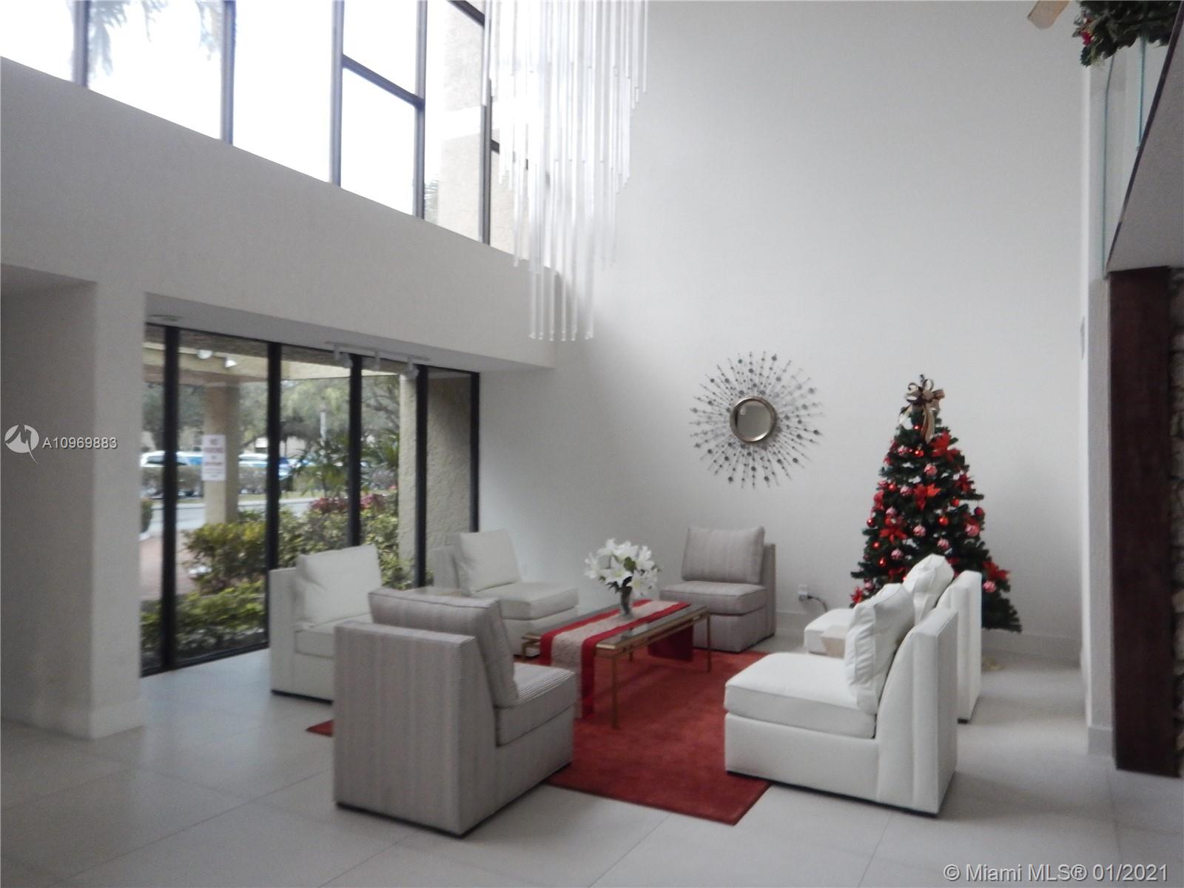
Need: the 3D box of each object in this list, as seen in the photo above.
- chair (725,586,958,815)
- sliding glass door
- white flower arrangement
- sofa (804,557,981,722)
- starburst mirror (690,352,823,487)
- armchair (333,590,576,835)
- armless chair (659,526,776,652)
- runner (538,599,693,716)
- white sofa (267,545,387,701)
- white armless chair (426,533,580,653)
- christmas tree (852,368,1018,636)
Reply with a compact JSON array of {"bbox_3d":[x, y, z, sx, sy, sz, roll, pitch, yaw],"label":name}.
[{"bbox_3d":[1.176,1.103,3.858,0.921,0.886,0.610,-1,-1,31],"label":"chair"},{"bbox_3d":[-2.242,0.409,7.136,0.100,2.418,4.145,-1,-1,29],"label":"sliding glass door"},{"bbox_3d":[0.188,0.799,5.292,0.453,0.382,0.453,0,-1,0],"label":"white flower arrangement"},{"bbox_3d":[1.866,1.127,5.080,0.921,0.886,0.610,-1,-1,31],"label":"sofa"},{"bbox_3d":[1.452,-0.220,7.285,1.214,1.204,0.055,-1,-1,29],"label":"starburst mirror"},{"bbox_3d":[-0.598,1.104,3.760,0.666,0.886,0.886,-1,-1,28],"label":"armchair"},{"bbox_3d":[1.053,1.162,6.764,0.666,0.886,0.867,-1,-1,30],"label":"armless chair"},{"bbox_3d":[0.221,1.312,5.257,0.367,0.409,1.514,-1,-1,29],"label":"runner"},{"bbox_3d":[-1.494,1.136,5.299,0.921,0.886,0.639,-1,-1,29],"label":"white sofa"},{"bbox_3d":[-0.705,1.162,6.631,0.921,0.886,0.661,-1,-1,29],"label":"white armless chair"},{"bbox_3d":[2.491,0.540,6.005,1.218,2.096,1.218,-1,-1,29],"label":"christmas tree"}]

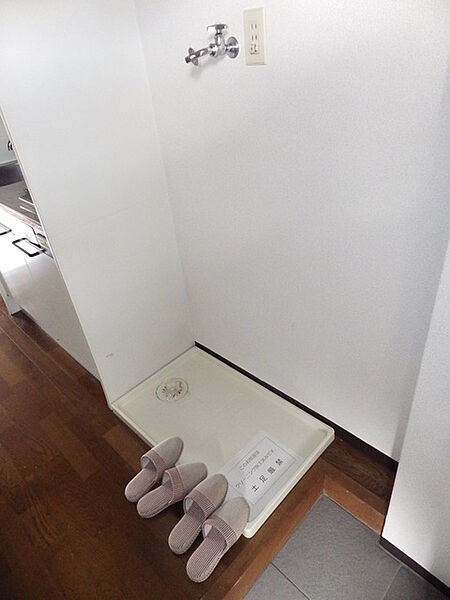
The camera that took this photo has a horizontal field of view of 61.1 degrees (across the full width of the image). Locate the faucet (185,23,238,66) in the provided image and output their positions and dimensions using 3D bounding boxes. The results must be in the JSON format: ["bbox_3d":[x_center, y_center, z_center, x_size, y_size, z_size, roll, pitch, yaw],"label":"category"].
[{"bbox_3d":[-0.037,-0.662,0.991,0.076,0.084,0.152,25,44,38],"label":"faucet"}]

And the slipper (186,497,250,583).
[{"bbox_3d":[-0.025,0.730,1.181,0.096,0.078,0.270,23,58,37],"label":"slipper"}]

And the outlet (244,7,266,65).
[{"bbox_3d":[0.079,-0.667,0.971,0.070,0.120,0.009,25,44,38],"label":"outlet"}]

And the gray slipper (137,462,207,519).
[{"bbox_3d":[-0.192,0.653,1.327,0.270,0.078,0.096,-29,38,-8],"label":"gray slipper"}]

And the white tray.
[{"bbox_3d":[-0.035,0.510,1.601,0.818,0.050,0.511,25,44,38],"label":"white tray"}]

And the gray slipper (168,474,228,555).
[{"bbox_3d":[-0.092,0.690,1.249,0.096,0.078,0.270,22,58,35],"label":"gray slipper"}]

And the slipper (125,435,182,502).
[{"bbox_3d":[-0.267,0.610,1.400,0.096,0.078,0.270,26,61,39],"label":"slipper"}]

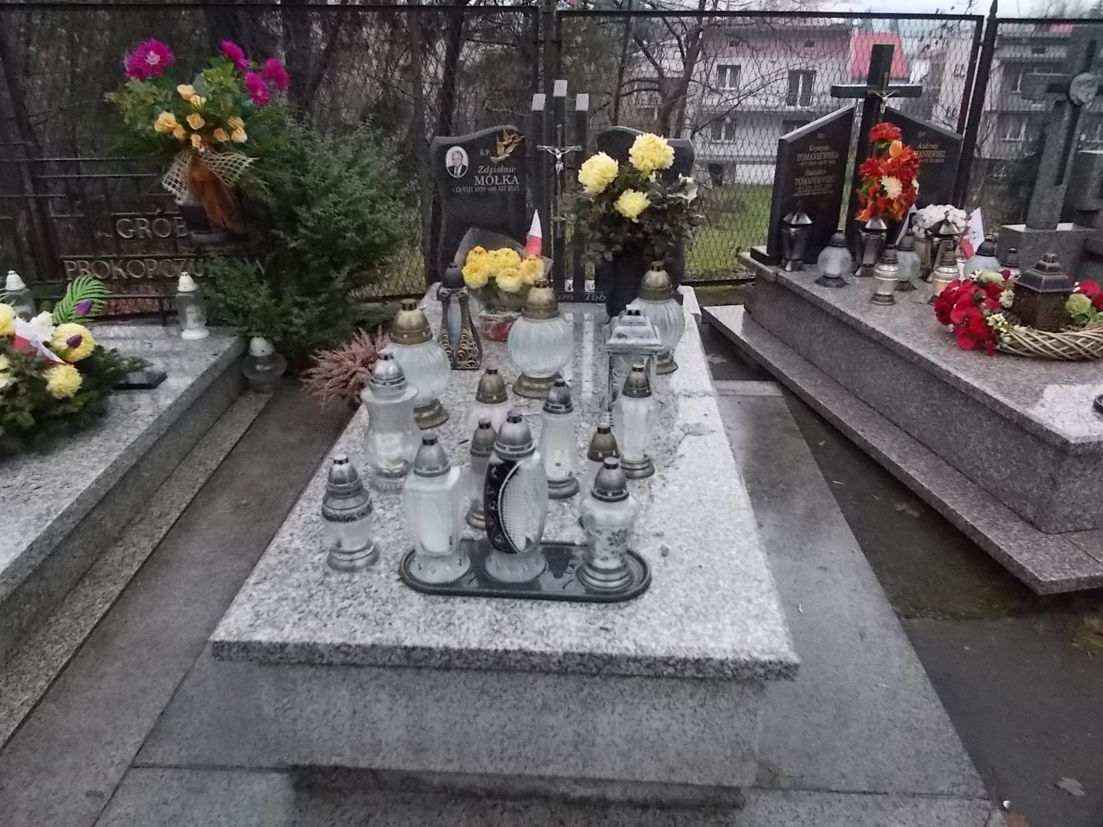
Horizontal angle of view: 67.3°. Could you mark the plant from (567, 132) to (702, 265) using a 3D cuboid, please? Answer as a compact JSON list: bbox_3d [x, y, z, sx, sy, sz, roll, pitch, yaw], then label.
[{"bbox_3d":[0.306,-0.790,3.050,0.485,0.465,0.424,1,25,3],"label":"plant"}]

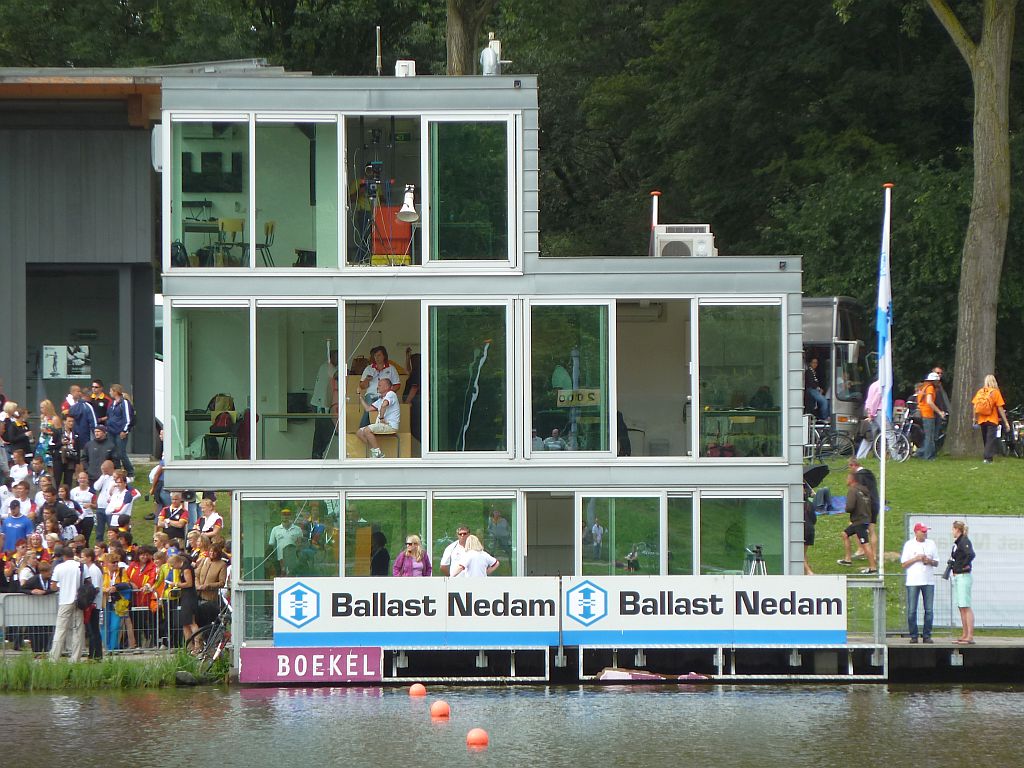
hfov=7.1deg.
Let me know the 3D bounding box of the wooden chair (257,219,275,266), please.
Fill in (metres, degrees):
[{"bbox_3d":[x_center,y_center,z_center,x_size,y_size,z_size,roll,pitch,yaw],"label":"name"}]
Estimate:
[{"bbox_3d":[-3.782,-2.037,122.700,0.500,0.800,0.420,0,-1,3],"label":"wooden chair"}]

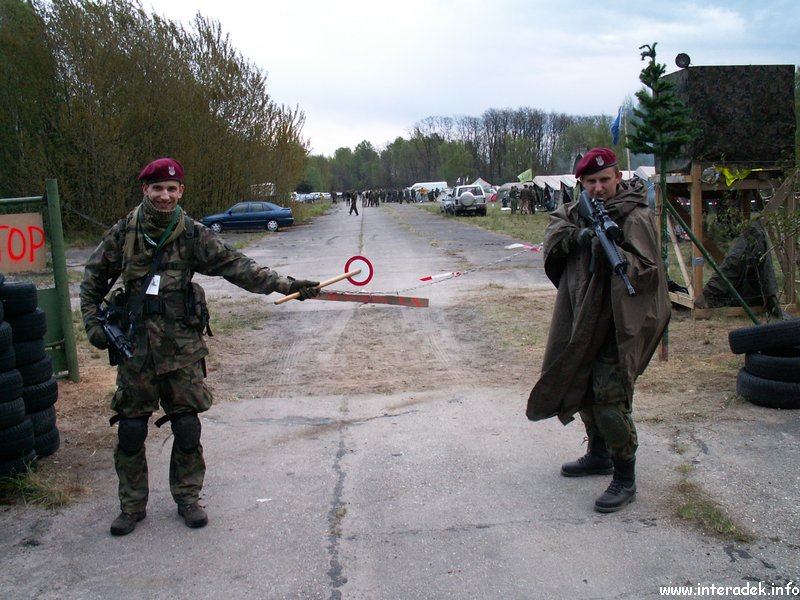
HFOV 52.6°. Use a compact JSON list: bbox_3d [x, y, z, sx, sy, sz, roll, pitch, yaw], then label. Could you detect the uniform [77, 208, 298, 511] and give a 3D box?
[{"bbox_3d":[-1.037,0.319,4.004,1.030,1.500,0.430,-3,8,-9],"label":"uniform"}]

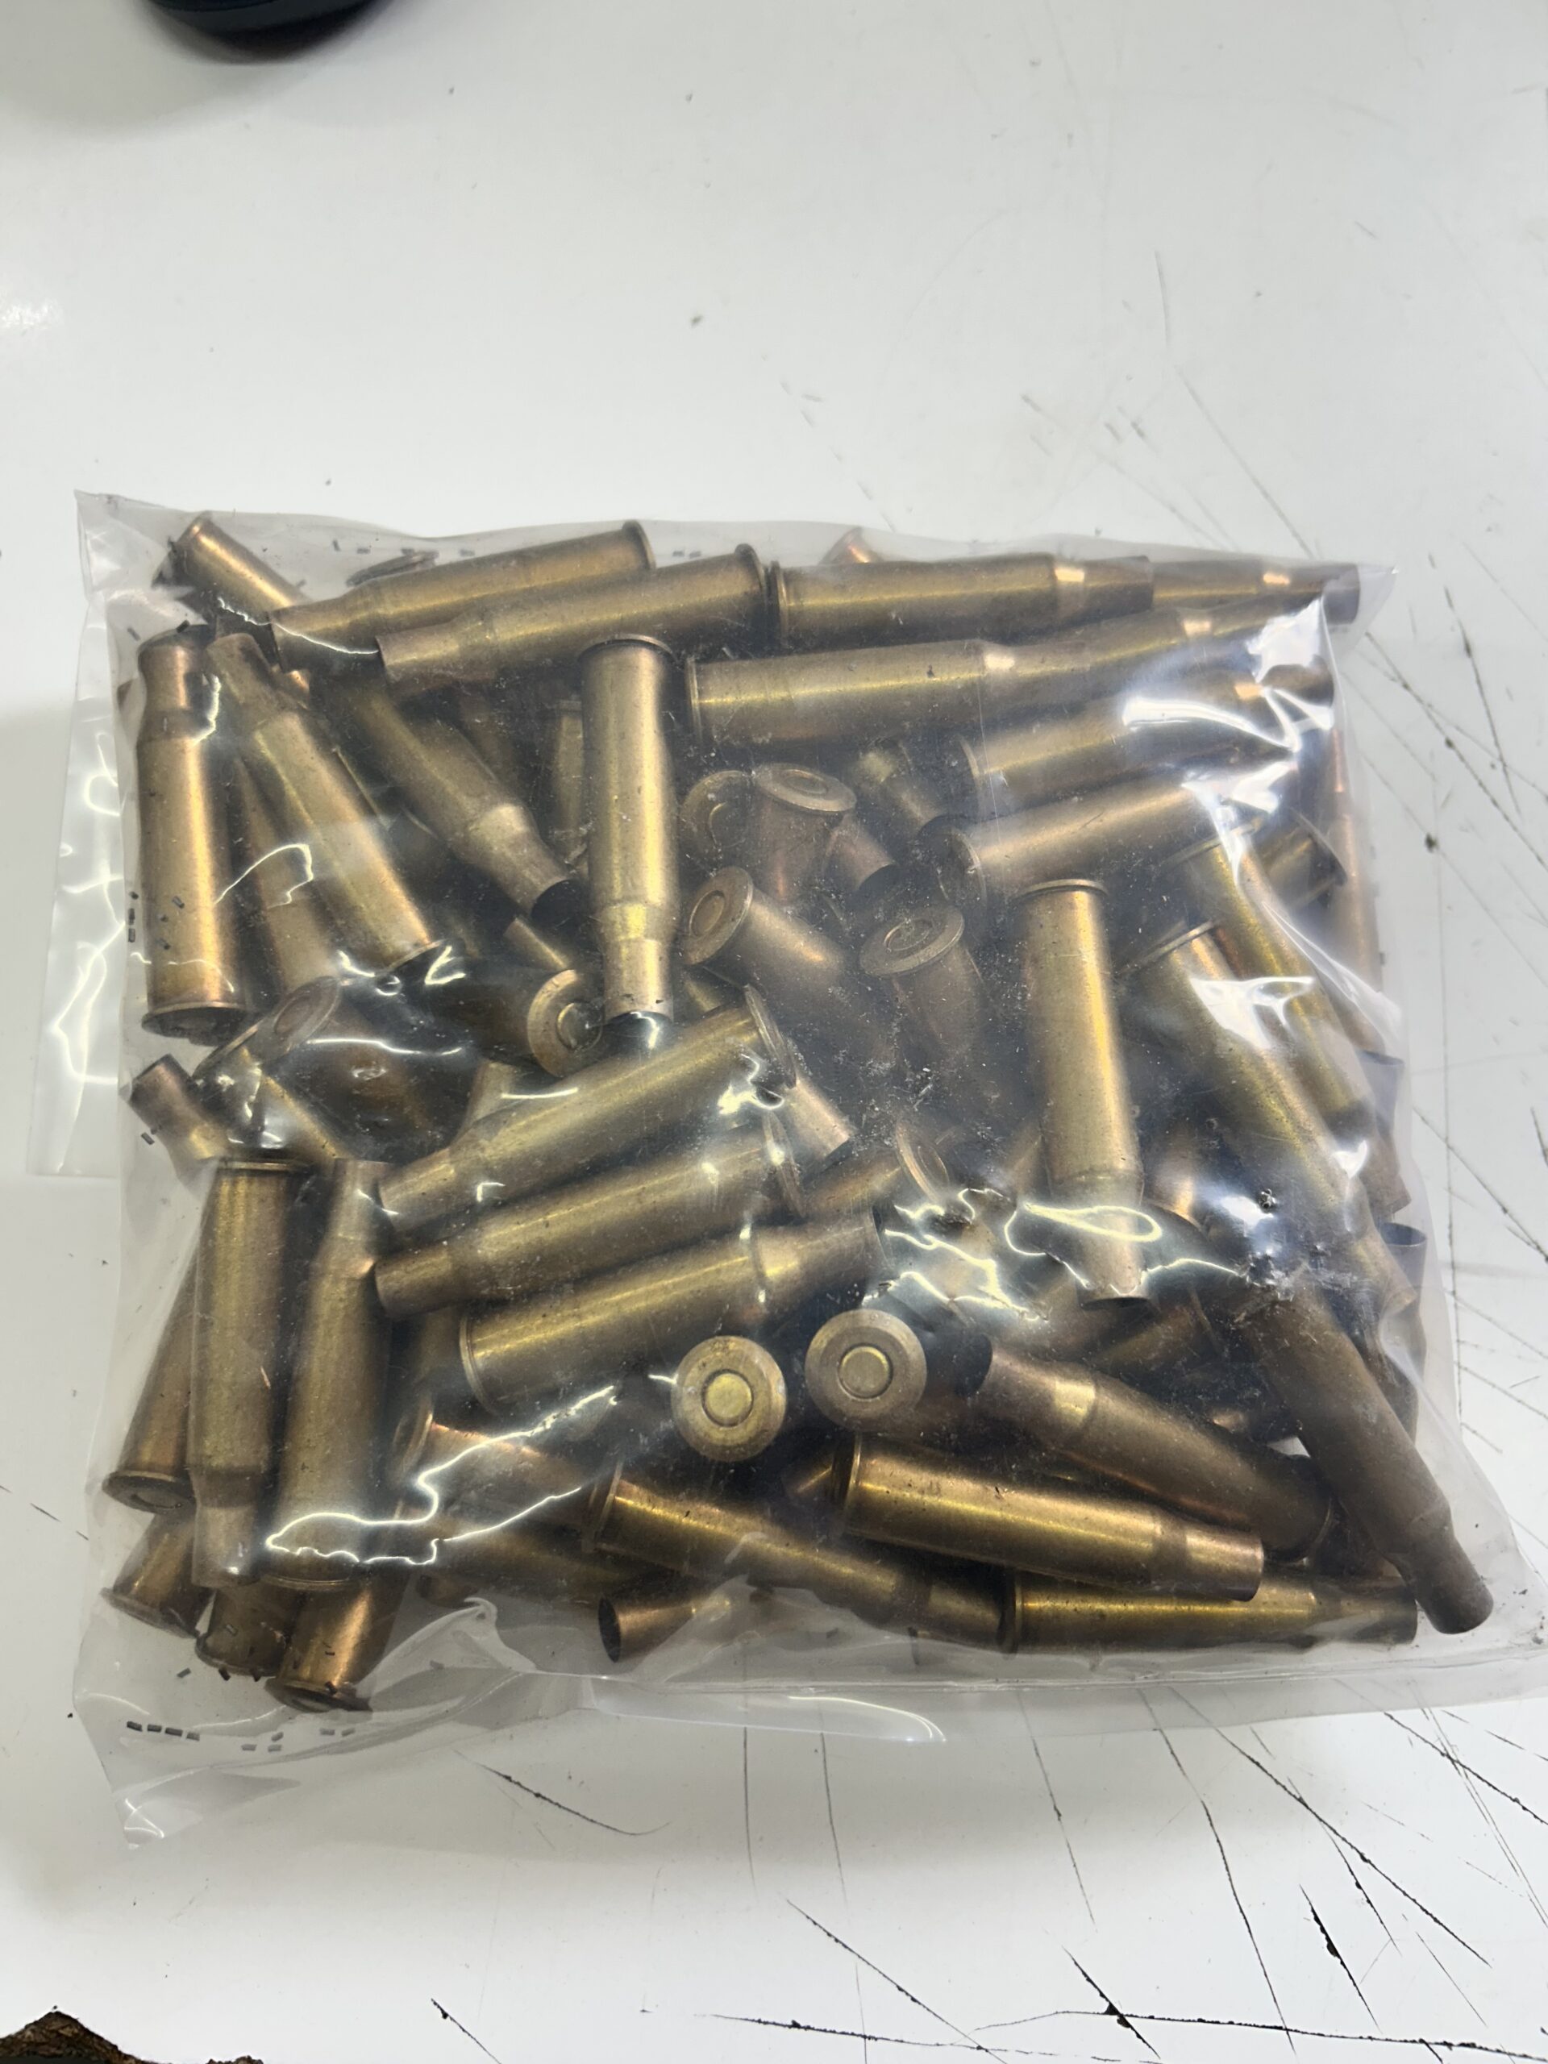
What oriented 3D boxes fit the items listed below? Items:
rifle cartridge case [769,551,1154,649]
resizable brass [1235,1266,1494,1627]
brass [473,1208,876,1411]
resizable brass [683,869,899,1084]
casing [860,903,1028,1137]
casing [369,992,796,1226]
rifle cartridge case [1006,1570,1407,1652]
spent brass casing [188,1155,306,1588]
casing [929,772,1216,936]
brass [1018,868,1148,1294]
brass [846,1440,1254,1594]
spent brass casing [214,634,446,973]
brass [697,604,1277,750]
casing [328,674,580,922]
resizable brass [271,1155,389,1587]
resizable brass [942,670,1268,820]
[{"bbox_3d":[0.027,-0.061,0.221,0.054,0.014,0.014,-3,72,3],"label":"rifle cartridge case"},{"bbox_3d":[0.080,0.056,0.208,0.014,0.014,0.054,-32,96,-10],"label":"resizable brass"},{"bbox_3d":[-0.013,0.035,0.200,0.054,0.014,0.014,-18,82,4],"label":"brass"},{"bbox_3d":[0.012,-0.003,0.221,0.054,0.014,0.014,33,93,-26],"label":"resizable brass"},{"bbox_3d":[0.029,0.009,0.213,0.014,0.014,0.054,-29,116,-5],"label":"casing"},{"bbox_3d":[-0.025,0.011,0.196,0.054,0.014,0.014,-25,81,4],"label":"casing"},{"bbox_3d":[0.058,0.077,0.209,0.054,0.014,0.014,0,80,3],"label":"rifle cartridge case"},{"bbox_3d":[-0.073,0.046,0.211,0.014,0.014,0.054,5,75,-18],"label":"spent brass casing"},{"bbox_3d":[0.049,-0.027,0.207,0.054,0.014,0.014,-16,80,-14],"label":"casing"},{"bbox_3d":[0.040,0.007,0.198,0.014,0.014,0.054,-5,76,-2],"label":"brass"},{"bbox_3d":[0.035,0.064,0.198,0.054,0.014,0.014,12,80,-2],"label":"brass"},{"bbox_3d":[-0.068,-0.034,0.234,0.014,0.014,0.054,-31,96,-10],"label":"spent brass casing"},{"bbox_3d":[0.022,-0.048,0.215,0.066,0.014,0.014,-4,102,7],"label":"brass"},{"bbox_3d":[-0.050,-0.038,0.232,0.014,0.014,0.054,-42,78,-7],"label":"casing"},{"bbox_3d":[-0.056,0.044,0.202,0.014,0.014,0.054,3,80,1],"label":"resizable brass"},{"bbox_3d":[0.052,-0.042,0.221,0.054,0.014,0.014,-14,72,2],"label":"resizable brass"}]

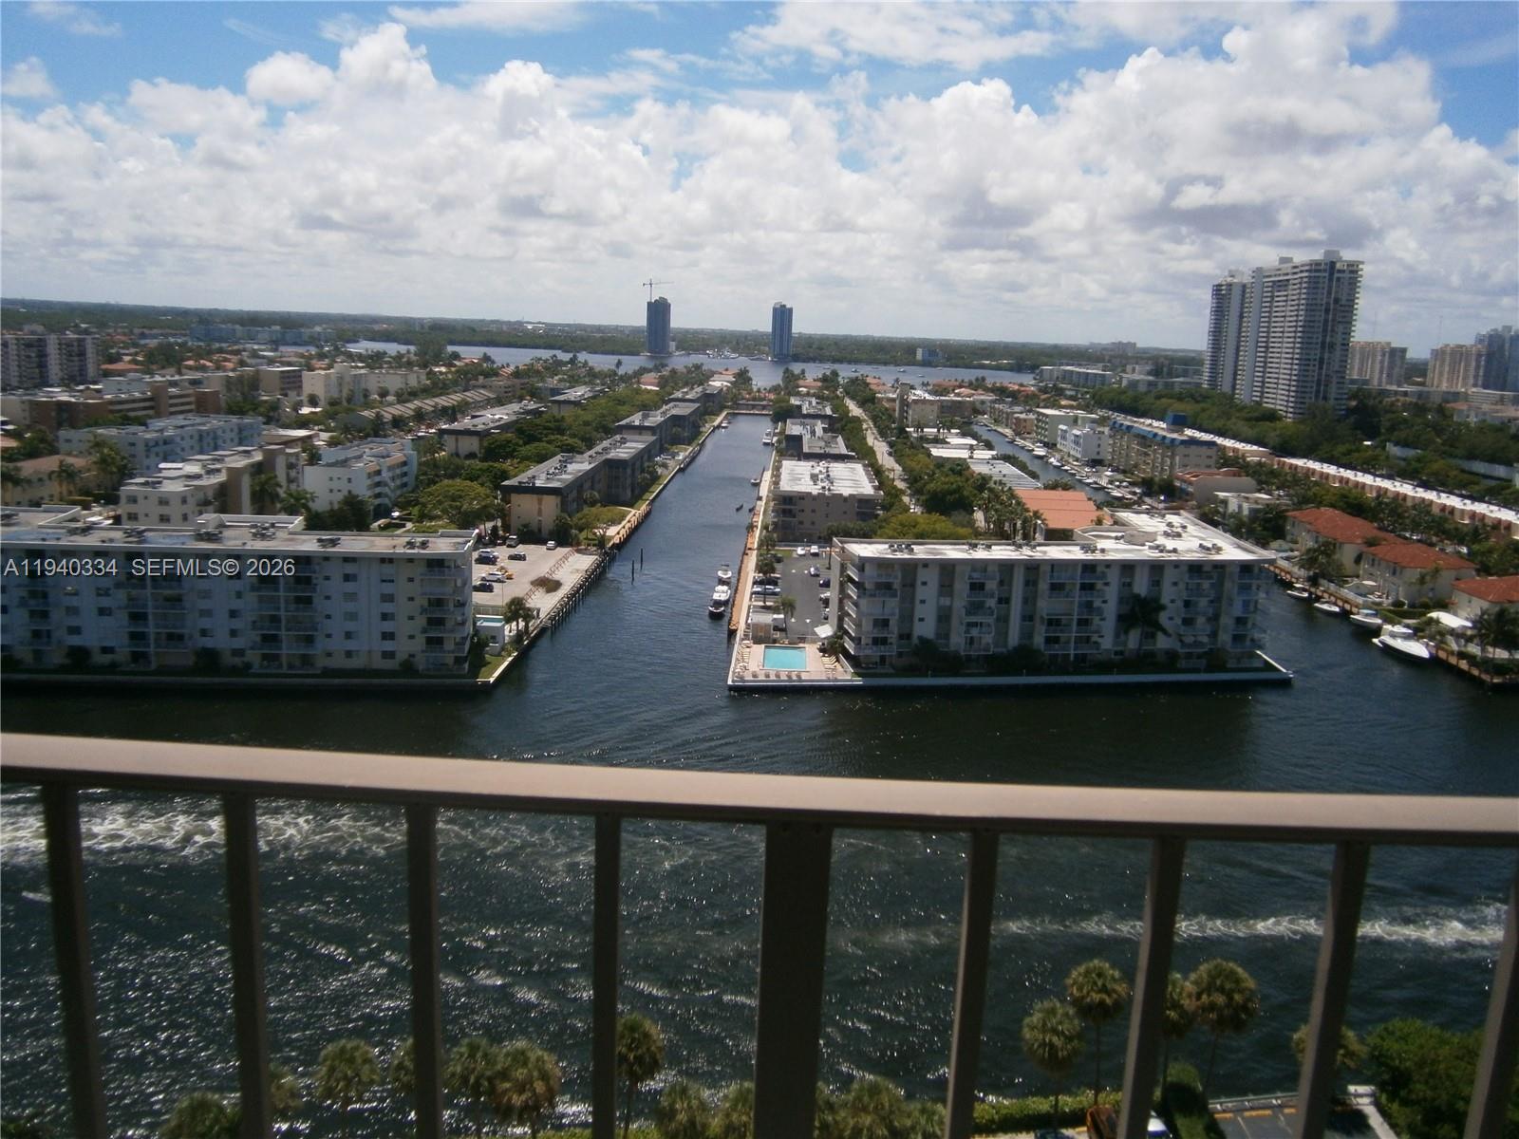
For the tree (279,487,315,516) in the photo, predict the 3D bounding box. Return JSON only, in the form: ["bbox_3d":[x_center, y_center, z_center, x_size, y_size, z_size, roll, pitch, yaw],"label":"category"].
[{"bbox_3d":[-96.130,-10.976,238.763,6.600,12.400,6.600,2,12,0],"label":"tree"}]

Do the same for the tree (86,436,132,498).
[{"bbox_3d":[-150.808,-22.638,264.731,9.200,14.800,9.200,3,12,0],"label":"tree"}]

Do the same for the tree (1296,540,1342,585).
[{"bbox_3d":[118.766,-1.599,242.966,7.600,9.600,7.200,2,12,0],"label":"tree"}]

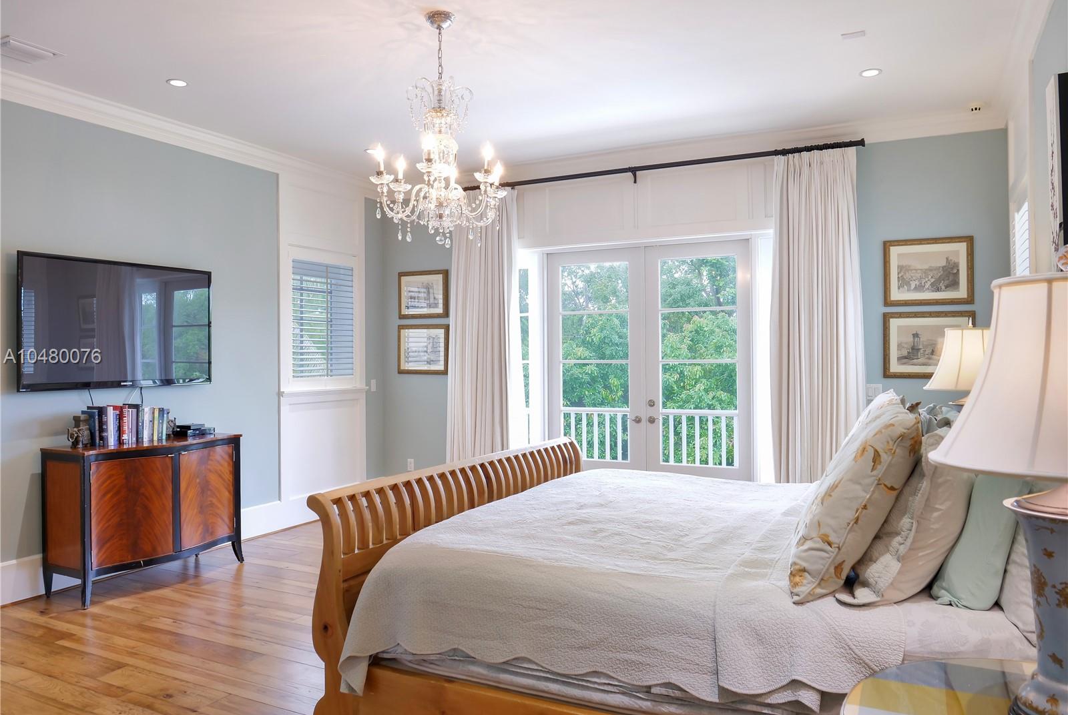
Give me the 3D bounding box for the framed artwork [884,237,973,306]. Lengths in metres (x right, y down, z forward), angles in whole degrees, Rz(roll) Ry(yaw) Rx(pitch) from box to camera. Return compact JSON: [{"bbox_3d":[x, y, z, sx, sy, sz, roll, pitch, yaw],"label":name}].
[{"bbox_3d":[2.823,-0.613,5.312,0.565,0.475,0.030,0,0,27],"label":"framed artwork"}]

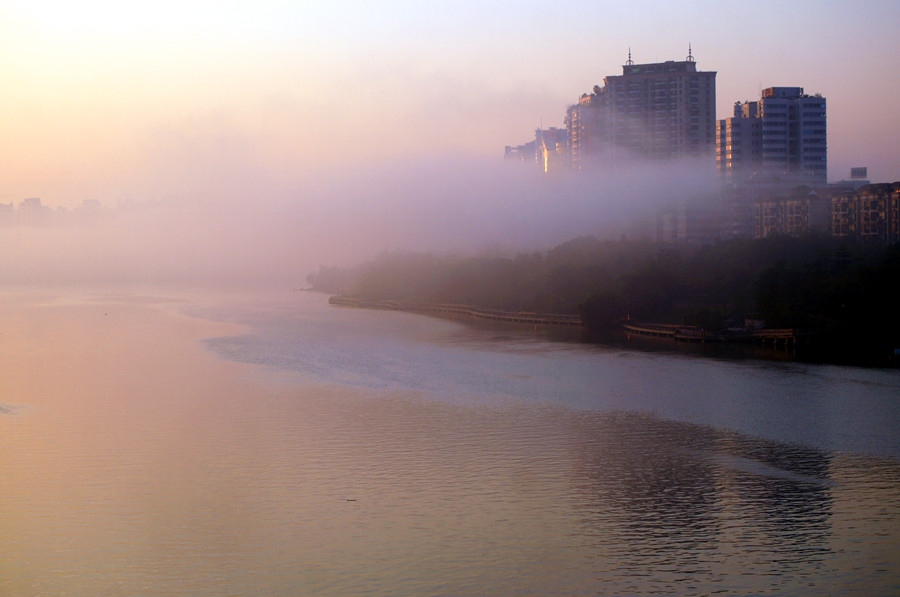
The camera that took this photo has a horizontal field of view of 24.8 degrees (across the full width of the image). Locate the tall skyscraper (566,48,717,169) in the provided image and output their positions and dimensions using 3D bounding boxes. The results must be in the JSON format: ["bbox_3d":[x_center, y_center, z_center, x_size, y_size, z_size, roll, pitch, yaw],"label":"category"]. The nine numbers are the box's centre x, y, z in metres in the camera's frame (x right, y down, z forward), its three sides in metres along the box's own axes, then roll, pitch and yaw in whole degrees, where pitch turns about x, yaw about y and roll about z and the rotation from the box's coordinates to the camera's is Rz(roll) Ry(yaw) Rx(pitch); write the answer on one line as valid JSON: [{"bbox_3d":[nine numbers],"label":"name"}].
[{"bbox_3d":[82.000,-54.500,871.000,61.000,100.000,27.000,0,1,26],"label":"tall skyscraper"}]

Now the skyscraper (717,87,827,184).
[{"bbox_3d":[108.200,-36.500,692.500,33.000,70.000,25.000,0,1,-5],"label":"skyscraper"}]

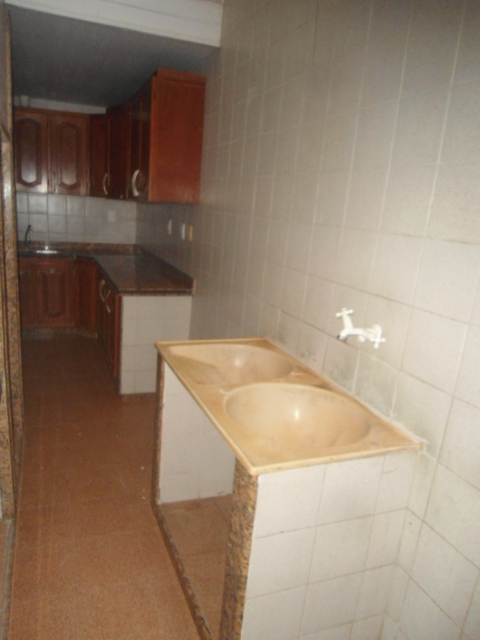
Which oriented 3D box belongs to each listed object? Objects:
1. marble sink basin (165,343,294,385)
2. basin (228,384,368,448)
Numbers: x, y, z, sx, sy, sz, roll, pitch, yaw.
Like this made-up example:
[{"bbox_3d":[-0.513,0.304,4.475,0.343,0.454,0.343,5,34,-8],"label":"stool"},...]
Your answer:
[{"bbox_3d":[-0.026,0.263,2.050,0.483,0.195,0.505,0,14,-23],"label":"marble sink basin"},{"bbox_3d":[0.188,0.386,1.607,0.460,0.195,0.487,0,14,-23],"label":"basin"}]

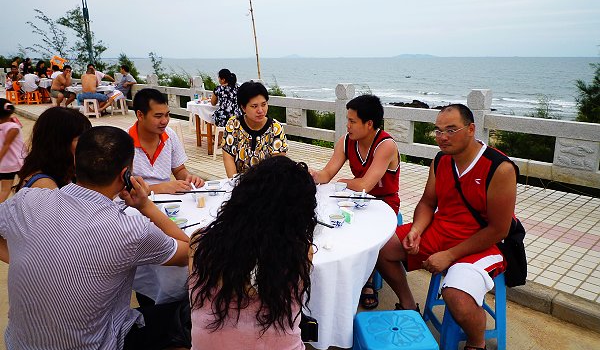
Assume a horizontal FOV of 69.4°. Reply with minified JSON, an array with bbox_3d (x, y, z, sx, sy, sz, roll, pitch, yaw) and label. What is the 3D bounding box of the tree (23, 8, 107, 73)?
[{"bbox_3d":[-9.600,-4.948,17.827,3.300,3.500,3.000,-8,17,-26],"label":"tree"}]

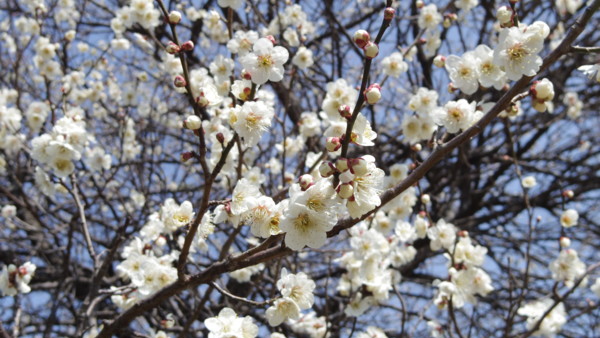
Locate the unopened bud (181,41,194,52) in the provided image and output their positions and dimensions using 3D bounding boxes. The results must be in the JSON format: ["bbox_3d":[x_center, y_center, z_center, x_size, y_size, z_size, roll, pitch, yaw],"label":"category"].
[{"bbox_3d":[-0.060,-0.066,0.440,0.007,0.006,0.006,-28,0,12],"label":"unopened bud"}]

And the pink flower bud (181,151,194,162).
[{"bbox_3d":[-0.061,-0.007,0.440,0.008,0.006,0.006,-25,0,-18],"label":"pink flower bud"}]

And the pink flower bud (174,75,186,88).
[{"bbox_3d":[-0.065,-0.047,0.440,0.007,0.007,0.007,23,0,-40],"label":"pink flower bud"}]

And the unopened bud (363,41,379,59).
[{"bbox_3d":[0.034,-0.057,0.390,0.007,0.007,0.008,8,-50,0],"label":"unopened bud"}]

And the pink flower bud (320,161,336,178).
[{"bbox_3d":[0.013,0.000,0.400,0.009,0.008,0.008,-7,0,-30],"label":"pink flower bud"}]

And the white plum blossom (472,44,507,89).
[{"bbox_3d":[0.098,-0.053,0.420,0.021,0.023,0.013,-2,11,6],"label":"white plum blossom"}]

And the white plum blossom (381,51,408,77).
[{"bbox_3d":[0.079,-0.088,0.680,0.023,0.022,0.012,0,11,0],"label":"white plum blossom"}]

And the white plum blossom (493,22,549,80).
[{"bbox_3d":[0.110,-0.058,0.405,0.028,0.028,0.015,5,8,-12],"label":"white plum blossom"}]

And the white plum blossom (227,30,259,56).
[{"bbox_3d":[-0.043,-0.095,0.620,0.025,0.023,0.012,1,6,-3],"label":"white plum blossom"}]

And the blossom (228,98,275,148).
[{"bbox_3d":[-0.027,-0.026,0.450,0.025,0.026,0.015,5,13,-13],"label":"blossom"}]

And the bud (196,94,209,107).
[{"bbox_3d":[-0.051,-0.036,0.425,0.006,0.006,0.007,-22,-58,0],"label":"bud"}]

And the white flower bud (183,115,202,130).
[{"bbox_3d":[-0.058,-0.025,0.440,0.009,0.009,0.009,-45,-45,0],"label":"white flower bud"}]

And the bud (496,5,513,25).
[{"bbox_3d":[0.103,-0.078,0.410,0.008,0.009,0.008,-29,21,0],"label":"bud"}]

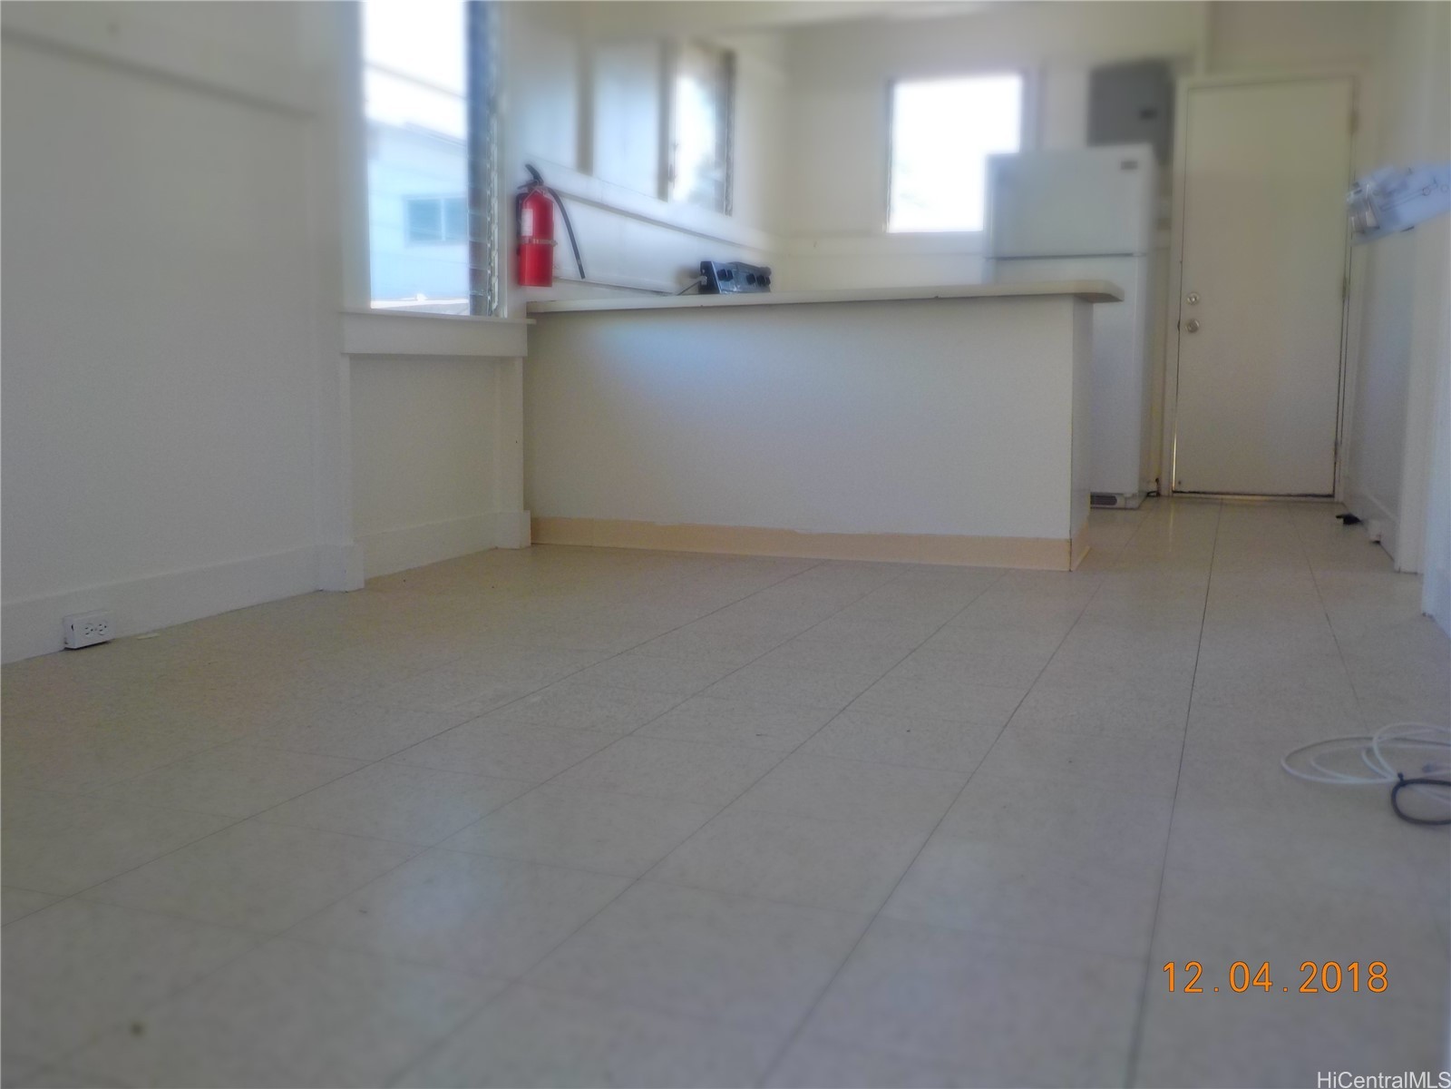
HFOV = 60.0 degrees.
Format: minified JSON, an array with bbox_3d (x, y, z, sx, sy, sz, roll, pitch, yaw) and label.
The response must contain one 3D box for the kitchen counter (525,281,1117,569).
[{"bbox_3d":[0.341,-0.455,4.701,2.130,0.928,0.660,3,8,22],"label":"kitchen counter"}]

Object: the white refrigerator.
[{"bbox_3d":[1.756,-1.070,6.396,0.765,1.703,0.730,3,8,22],"label":"white refrigerator"}]

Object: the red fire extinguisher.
[{"bbox_3d":[-0.632,-1.163,4.610,0.210,0.425,0.170,3,8,22],"label":"red fire extinguisher"}]

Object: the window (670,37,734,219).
[{"bbox_3d":[-0.127,-2.118,6.385,0.090,0.820,0.740,3,8,22],"label":"window"}]

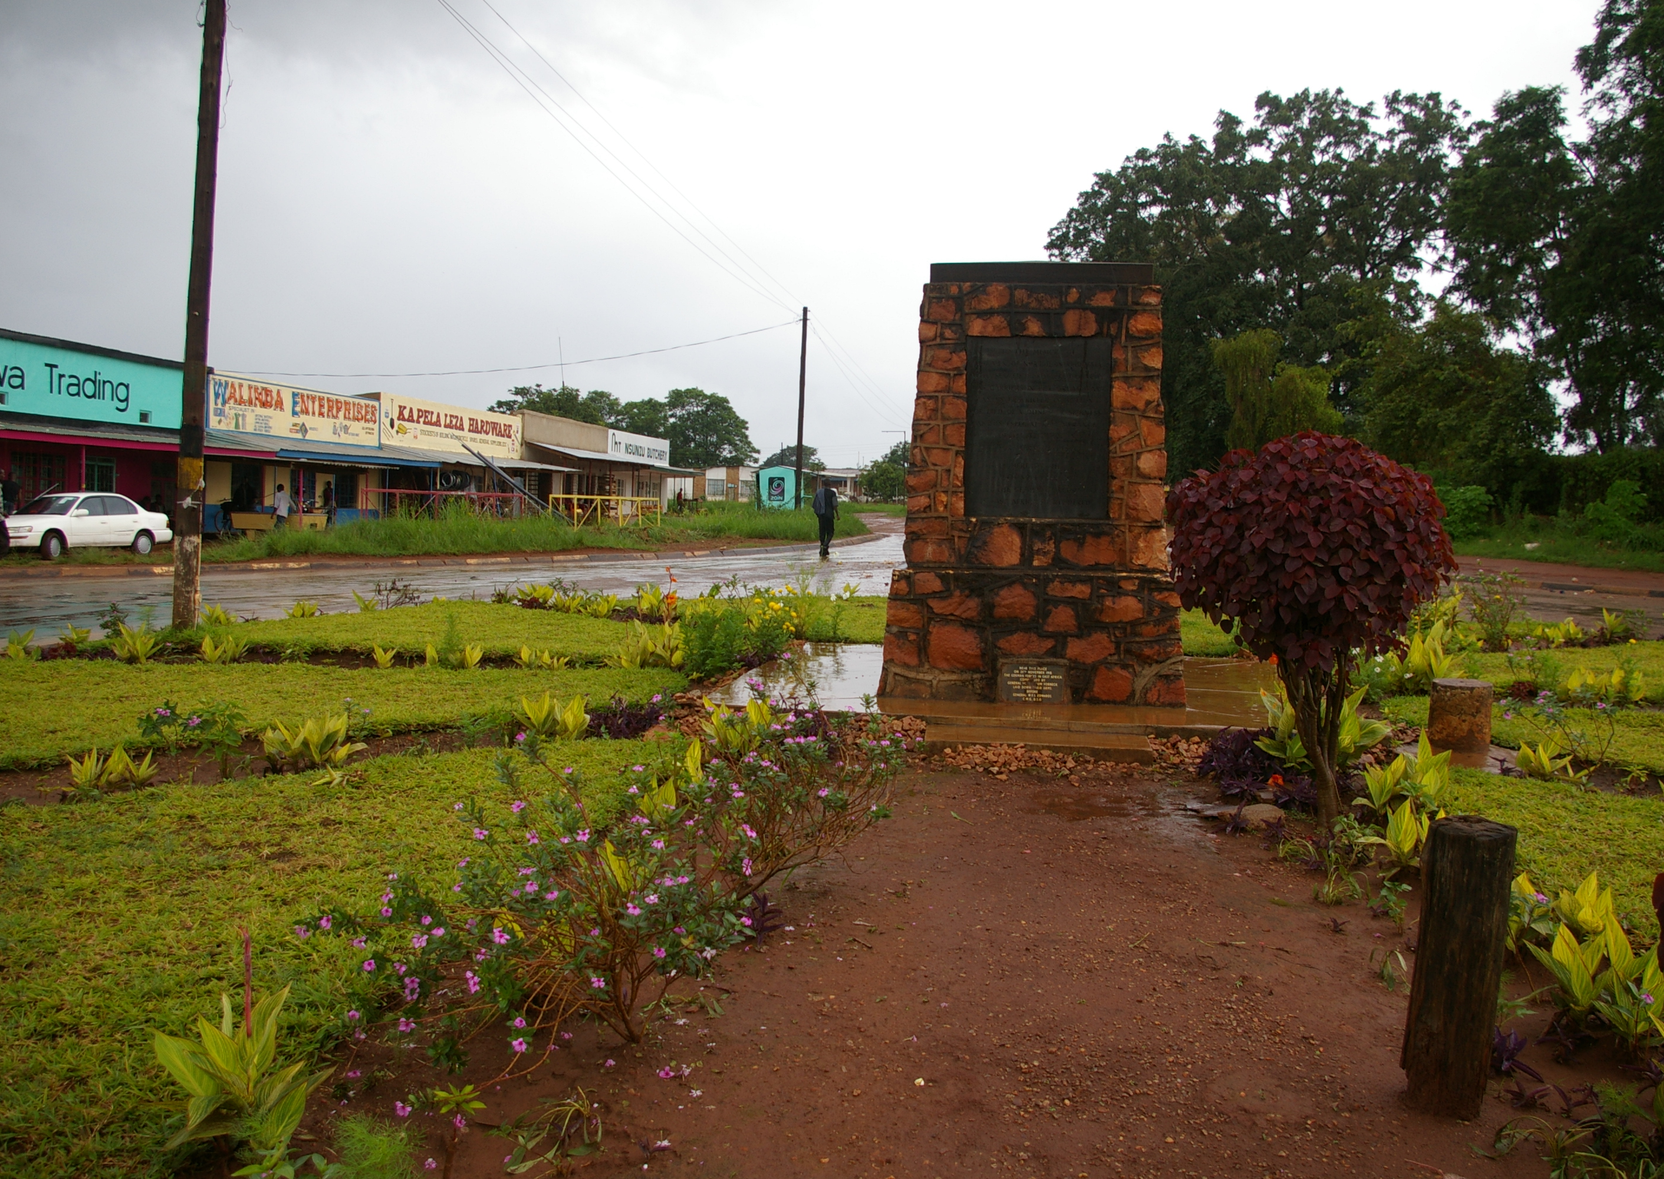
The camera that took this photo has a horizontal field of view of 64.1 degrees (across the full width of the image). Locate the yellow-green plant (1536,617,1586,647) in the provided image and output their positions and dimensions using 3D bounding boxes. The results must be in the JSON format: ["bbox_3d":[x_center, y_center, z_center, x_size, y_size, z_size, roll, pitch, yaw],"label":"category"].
[{"bbox_3d":[8.610,0.504,15.682,0.587,0.301,0.558,4,5,29],"label":"yellow-green plant"}]

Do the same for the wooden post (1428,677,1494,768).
[{"bbox_3d":[3.729,0.729,7.884,0.362,0.420,0.362,2,4,25],"label":"wooden post"}]

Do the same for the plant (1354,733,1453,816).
[{"bbox_3d":[2.691,0.852,6.241,0.440,0.330,0.400,3,4,24],"label":"plant"}]

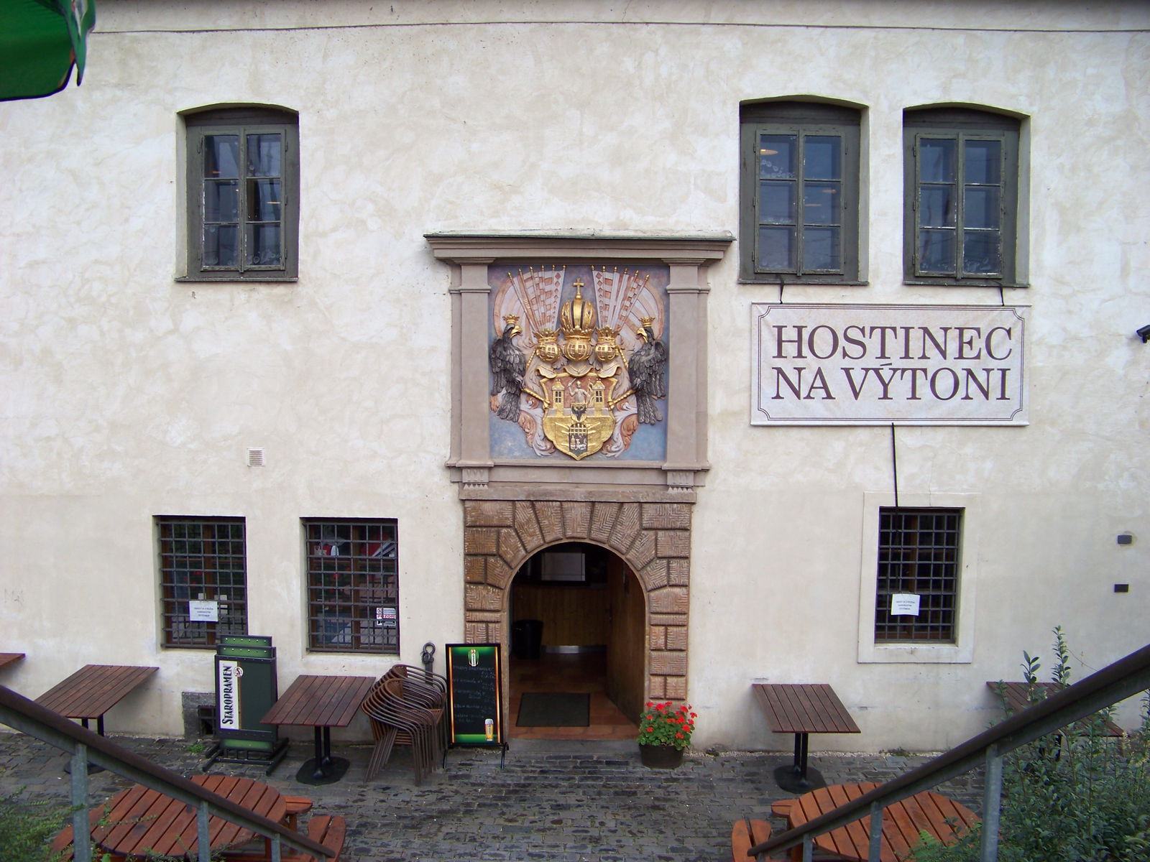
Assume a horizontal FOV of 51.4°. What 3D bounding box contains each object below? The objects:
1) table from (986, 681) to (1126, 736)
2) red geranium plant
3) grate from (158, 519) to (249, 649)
[{"bbox_3d":[4.663,3.069,11.818,0.810,0.745,1.450,0,5,0],"label":"table"},{"bbox_3d":[0.939,2.994,12.273,0.590,0.448,0.500,0,5,0],"label":"red geranium plant"},{"bbox_3d":[-3.941,1.604,12.672,0.927,1.400,0.150,0,5,0],"label":"grate"}]

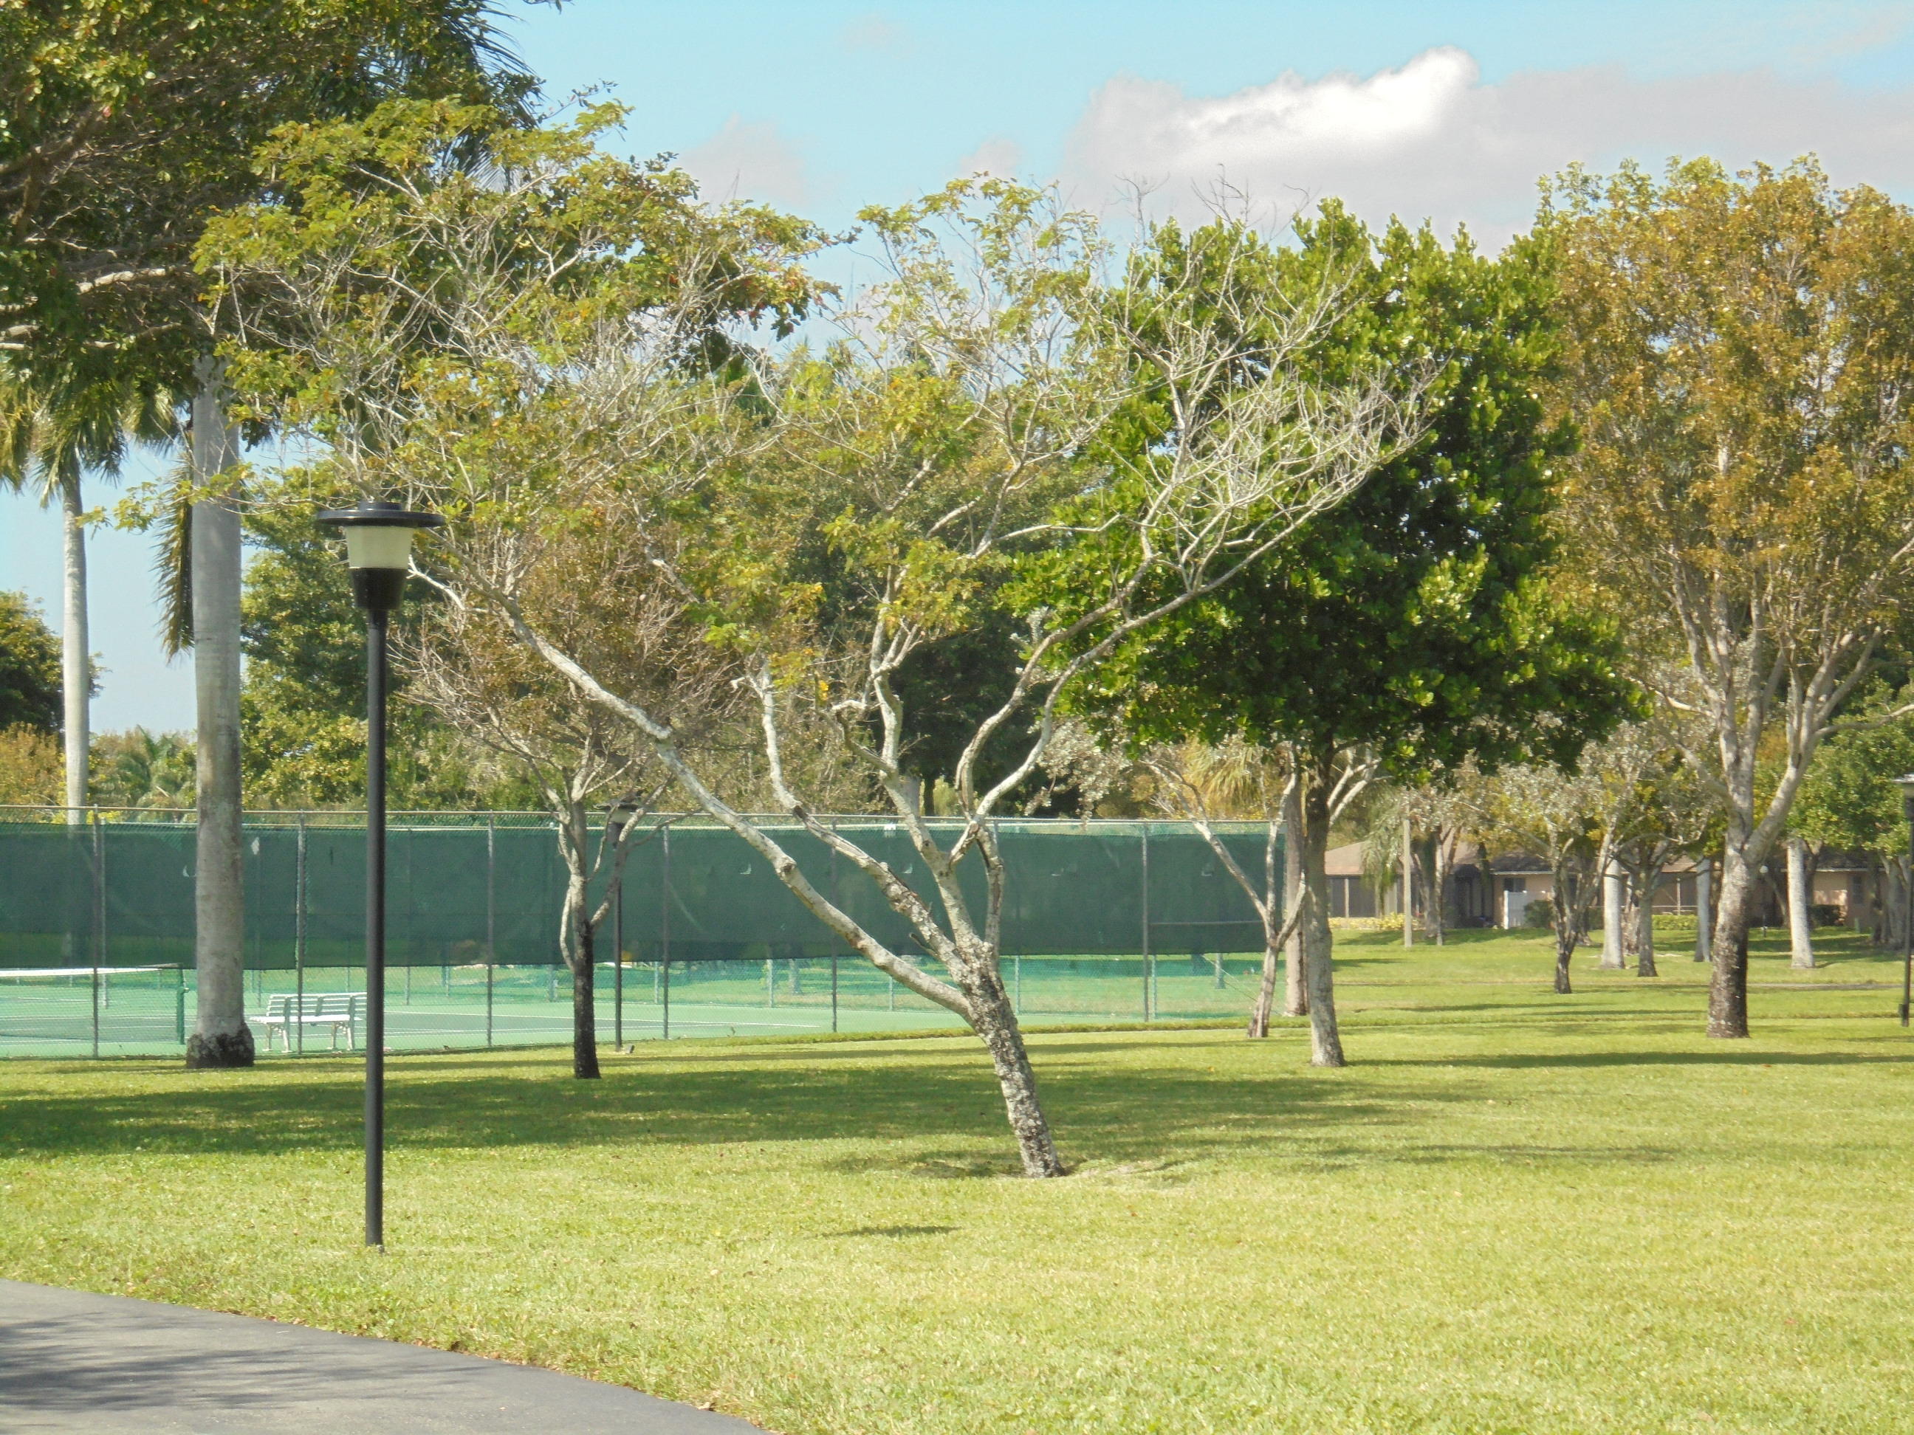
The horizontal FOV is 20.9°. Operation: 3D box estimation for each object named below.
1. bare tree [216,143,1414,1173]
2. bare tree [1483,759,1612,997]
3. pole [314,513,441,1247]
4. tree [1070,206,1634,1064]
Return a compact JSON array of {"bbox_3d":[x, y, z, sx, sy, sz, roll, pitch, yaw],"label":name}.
[{"bbox_3d":[-0.892,-0.333,31.300,7.159,6.169,5.900,0,-2,0],"label":"bare tree"},{"bbox_3d":[10.542,2.850,93.000,2.328,4.228,2.300,0,-2,0],"label":"bare tree"},{"bbox_3d":[-2.732,0.743,24.600,0.587,3.546,0.587,0,-2,0],"label":"pole"},{"bbox_3d":[4.291,-0.894,56.500,6.128,9.347,5.900,0,-2,0],"label":"tree"}]

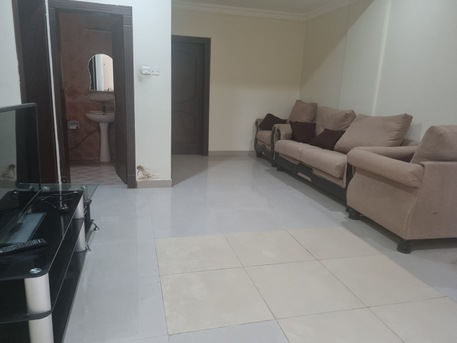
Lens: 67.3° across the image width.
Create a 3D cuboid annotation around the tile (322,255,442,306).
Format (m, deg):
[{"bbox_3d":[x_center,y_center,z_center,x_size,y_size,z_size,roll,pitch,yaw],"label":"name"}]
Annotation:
[{"bbox_3d":[1.059,0.762,2.478,0.600,0.010,0.600,-1,14,-15],"label":"tile"}]

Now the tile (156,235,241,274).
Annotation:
[{"bbox_3d":[-0.254,0.648,2.727,0.600,0.010,0.600,-1,14,-15],"label":"tile"}]

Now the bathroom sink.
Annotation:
[{"bbox_3d":[-1.968,-0.849,5.434,0.500,0.180,0.420,-1,14,-15],"label":"bathroom sink"}]

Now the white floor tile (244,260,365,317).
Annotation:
[{"bbox_3d":[0.480,0.776,2.322,0.600,0.010,0.600,-1,14,-15],"label":"white floor tile"}]

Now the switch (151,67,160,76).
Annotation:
[{"bbox_3d":[-0.868,-1.188,4.089,0.095,0.098,0.020,-1,14,-15],"label":"switch"}]

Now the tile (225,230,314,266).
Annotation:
[{"bbox_3d":[0.325,0.634,2.884,0.600,0.010,0.600,-1,14,-15],"label":"tile"}]

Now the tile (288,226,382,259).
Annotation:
[{"bbox_3d":[0.904,0.621,3.040,0.600,0.010,0.600,-1,14,-15],"label":"tile"}]

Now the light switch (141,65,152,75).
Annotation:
[{"bbox_3d":[-0.971,-1.192,4.060,0.095,0.100,0.020,-1,14,-15],"label":"light switch"}]

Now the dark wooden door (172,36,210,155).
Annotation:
[{"bbox_3d":[-0.829,-1.314,6.240,1.000,2.120,0.100,-1,14,-15],"label":"dark wooden door"}]

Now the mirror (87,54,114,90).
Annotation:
[{"bbox_3d":[-1.993,-1.562,5.483,0.430,0.580,0.020,-1,14,-15],"label":"mirror"}]

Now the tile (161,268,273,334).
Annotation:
[{"bbox_3d":[-0.099,0.789,2.165,0.600,0.010,0.600,-1,14,-15],"label":"tile"}]

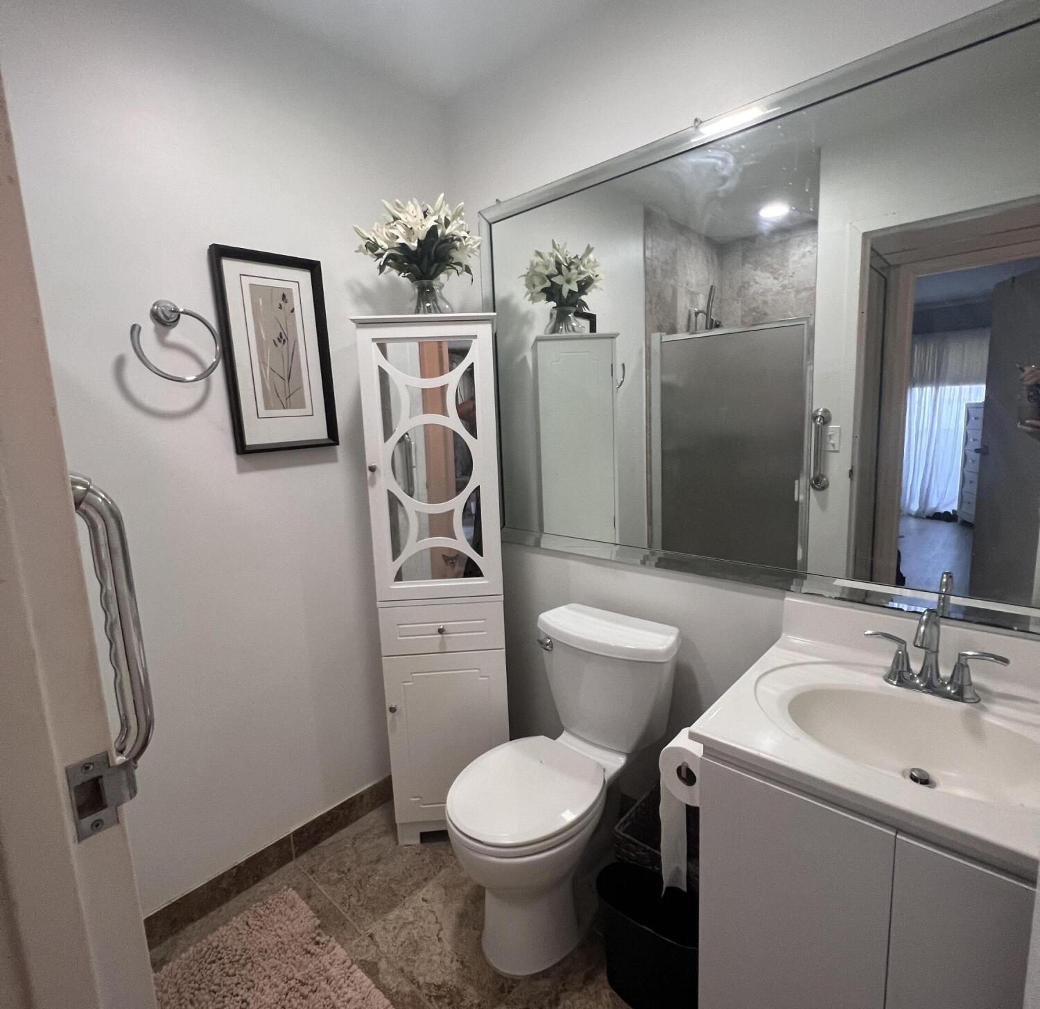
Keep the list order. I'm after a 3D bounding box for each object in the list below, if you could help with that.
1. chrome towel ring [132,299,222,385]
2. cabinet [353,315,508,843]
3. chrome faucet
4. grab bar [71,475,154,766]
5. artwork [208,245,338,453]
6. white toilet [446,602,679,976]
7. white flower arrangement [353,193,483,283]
[{"bbox_3d":[-0.861,-0.410,1.302,0.075,0.200,0.190,6,12,43],"label":"chrome towel ring"},{"bbox_3d":[-0.246,0.271,1.720,0.405,1.645,0.290,-3,9,-2],"label":"cabinet"},{"bbox_3d":[0.817,0.293,1.036,0.225,0.168,0.145,5,11,41],"label":"chrome faucet"},{"bbox_3d":[-0.446,0.123,0.552,0.080,0.385,0.080,6,12,42],"label":"grab bar"},{"bbox_3d":[-0.696,-0.436,1.517,0.022,0.550,0.304,6,12,43],"label":"artwork"},{"bbox_3d":[0.093,0.756,1.463,0.400,0.738,0.680,5,12,41],"label":"white toilet"},{"bbox_3d":[-0.312,-0.806,1.578,0.350,0.265,0.320,-3,9,-2],"label":"white flower arrangement"}]

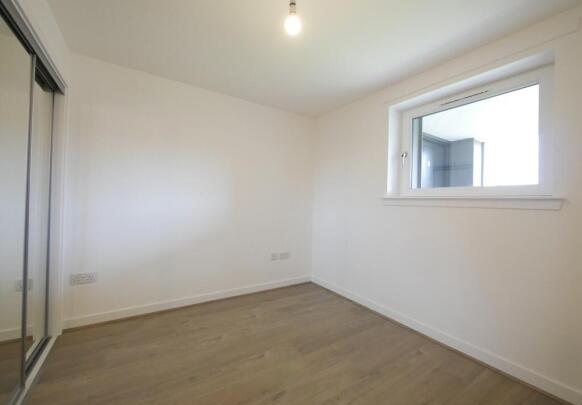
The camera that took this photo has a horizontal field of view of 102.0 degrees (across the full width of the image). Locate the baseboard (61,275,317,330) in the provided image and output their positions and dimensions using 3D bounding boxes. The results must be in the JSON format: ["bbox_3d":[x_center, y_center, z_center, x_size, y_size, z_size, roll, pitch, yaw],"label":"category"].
[{"bbox_3d":[-0.760,0.996,2.521,2.460,0.087,0.018,2,0,-33],"label":"baseboard"}]

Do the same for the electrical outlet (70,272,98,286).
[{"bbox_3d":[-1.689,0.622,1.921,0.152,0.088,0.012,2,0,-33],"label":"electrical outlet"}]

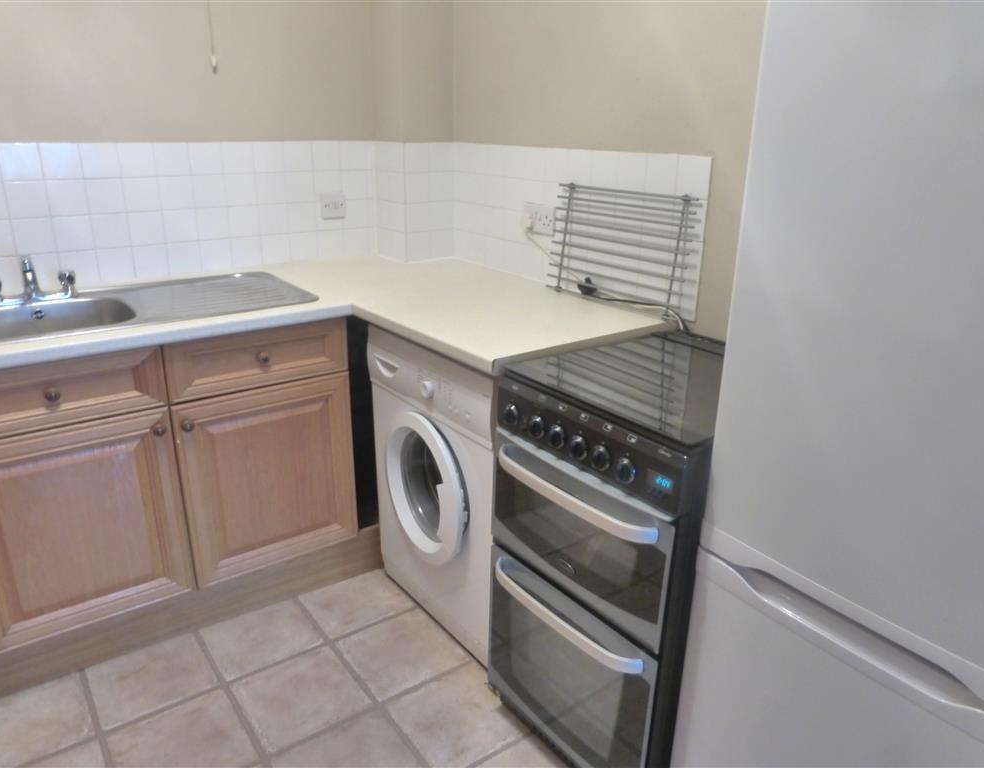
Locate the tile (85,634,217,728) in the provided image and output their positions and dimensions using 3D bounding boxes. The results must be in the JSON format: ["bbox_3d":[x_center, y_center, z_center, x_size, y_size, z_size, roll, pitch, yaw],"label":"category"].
[{"bbox_3d":[-0.891,0.773,1.864,0.270,0.010,0.262,-13,23,-33],"label":"tile"}]

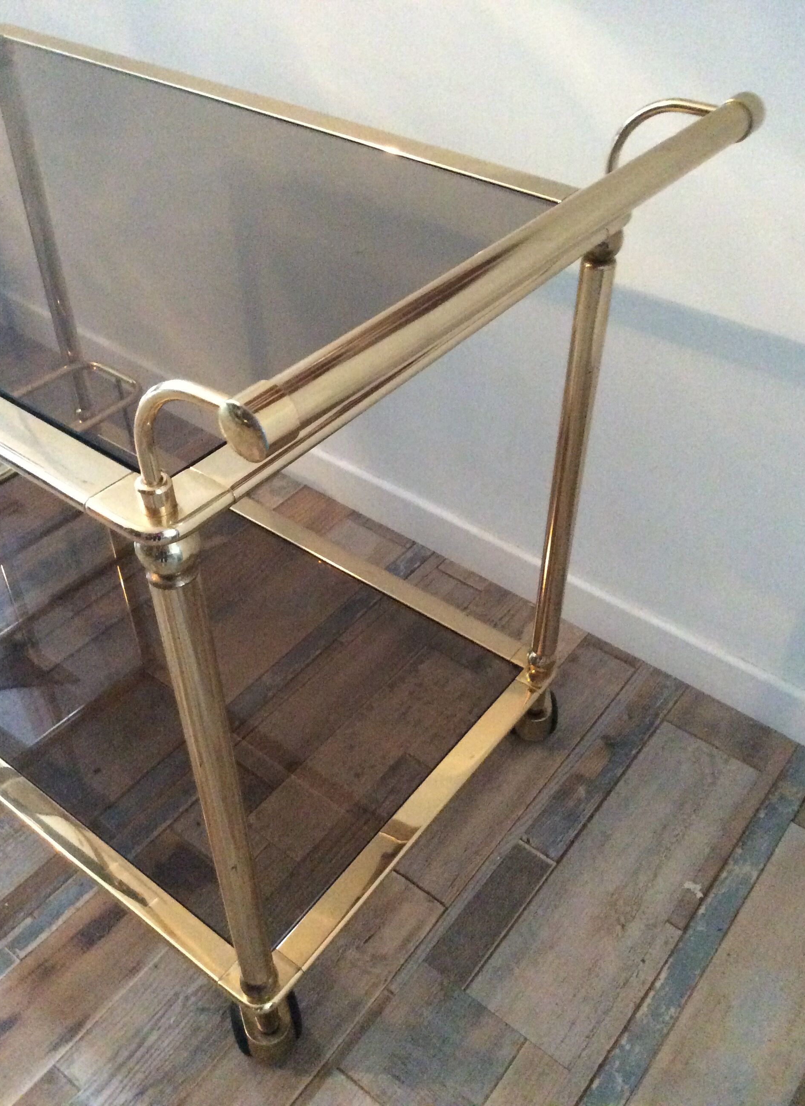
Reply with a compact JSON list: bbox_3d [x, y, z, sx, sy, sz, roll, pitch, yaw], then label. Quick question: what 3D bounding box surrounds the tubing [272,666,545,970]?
[{"bbox_3d":[0.019,0.243,0.960,0.033,0.011,0.370,27,49,27],"label":"tubing"}]

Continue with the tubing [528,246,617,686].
[{"bbox_3d":[0.149,-0.060,0.919,0.030,0.502,0.030,27,49,27],"label":"tubing"}]

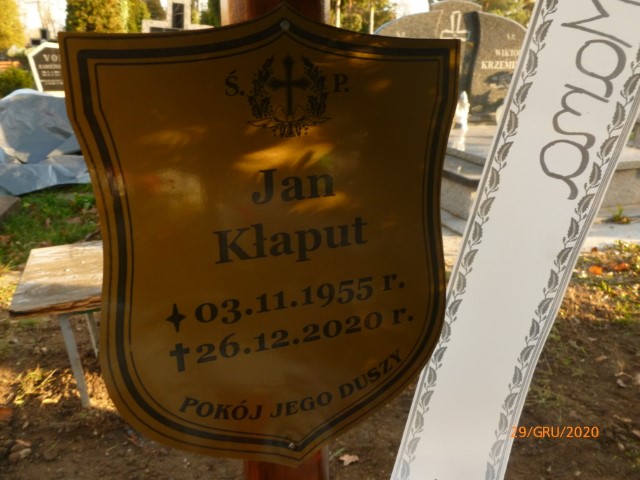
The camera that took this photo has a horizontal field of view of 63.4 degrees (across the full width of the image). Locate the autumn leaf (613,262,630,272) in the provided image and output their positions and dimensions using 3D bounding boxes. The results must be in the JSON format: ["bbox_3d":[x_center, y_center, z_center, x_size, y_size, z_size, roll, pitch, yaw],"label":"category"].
[{"bbox_3d":[1.611,0.147,2.763,0.074,0.025,0.060,12,23,30],"label":"autumn leaf"}]

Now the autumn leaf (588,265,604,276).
[{"bbox_3d":[1.456,0.160,2.728,0.068,0.025,0.065,11,23,28],"label":"autumn leaf"}]

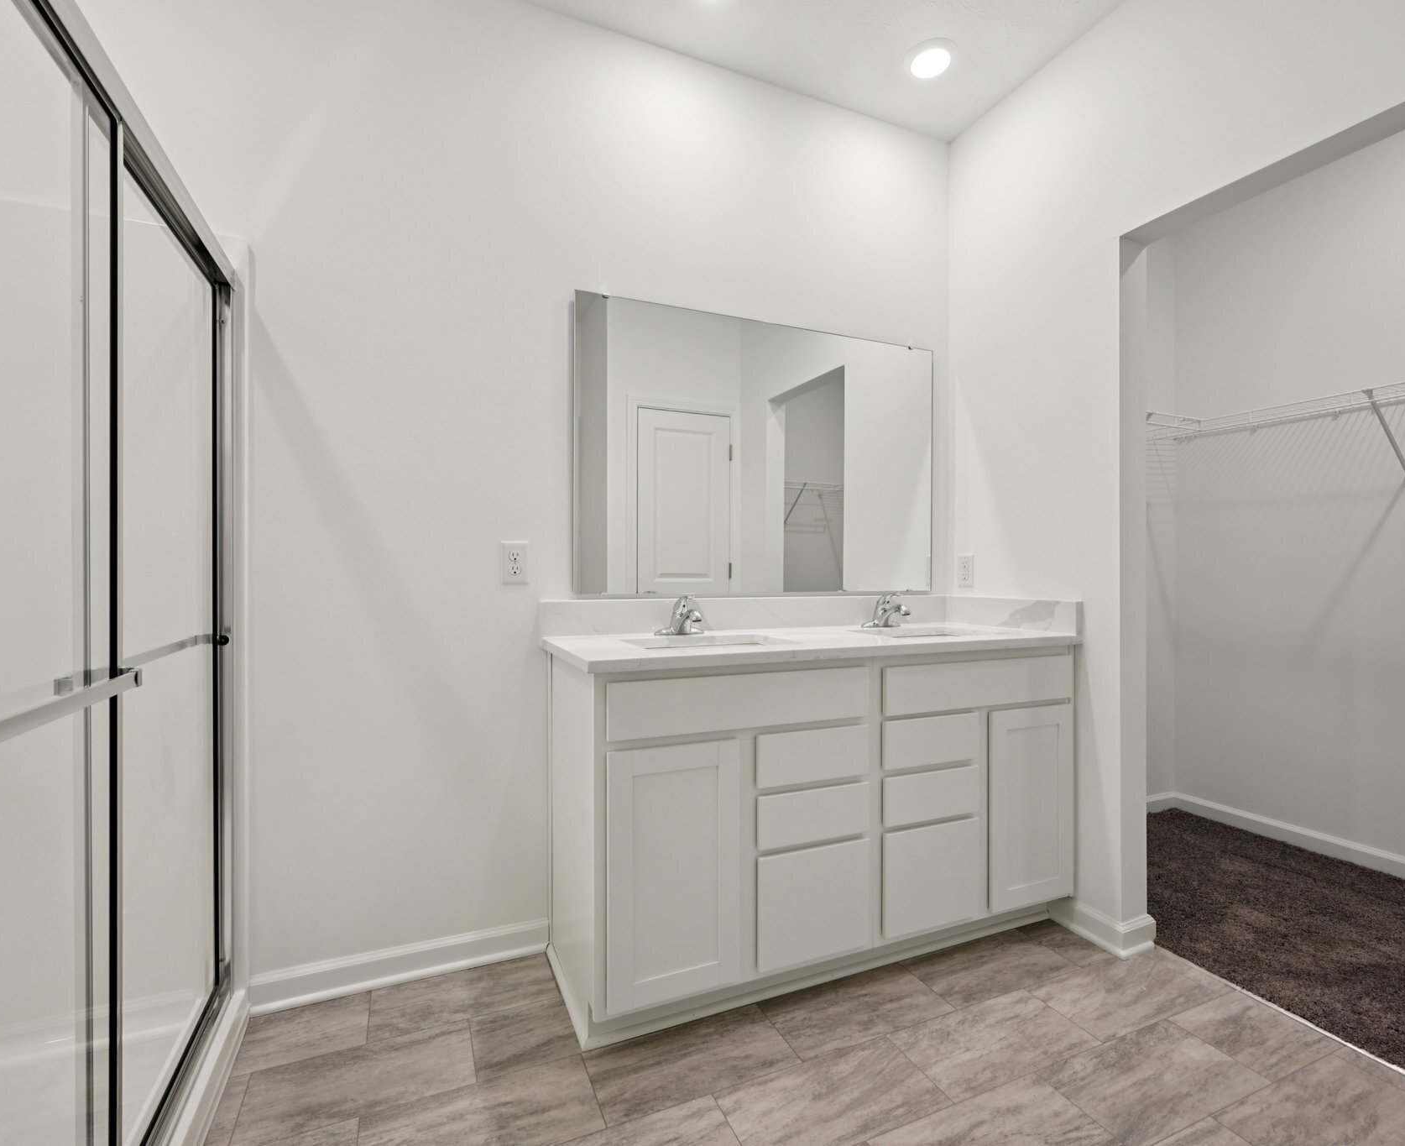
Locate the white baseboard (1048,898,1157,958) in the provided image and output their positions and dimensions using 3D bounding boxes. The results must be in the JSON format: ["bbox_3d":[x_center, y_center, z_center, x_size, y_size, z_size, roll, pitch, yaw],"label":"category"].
[{"bbox_3d":[1.226,1.062,2.053,0.157,0.088,0.245,0,0,-23],"label":"white baseboard"}]

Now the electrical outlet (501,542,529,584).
[{"bbox_3d":[-0.538,-0.028,1.924,0.077,0.122,0.010,0,0,-23],"label":"electrical outlet"}]

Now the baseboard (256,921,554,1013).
[{"bbox_3d":[-0.788,1.057,1.806,0.734,0.088,0.025,0,0,-23],"label":"baseboard"}]

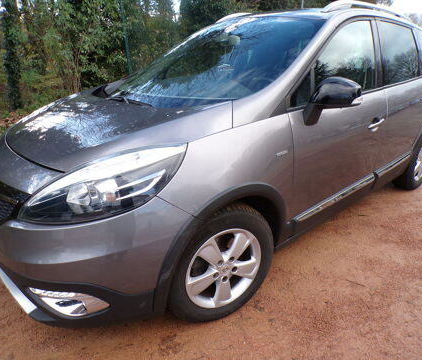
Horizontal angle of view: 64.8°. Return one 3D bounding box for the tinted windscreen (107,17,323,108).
[{"bbox_3d":[-0.020,-0.877,2.282,1.180,0.170,1.420,-44,40,-23],"label":"tinted windscreen"}]

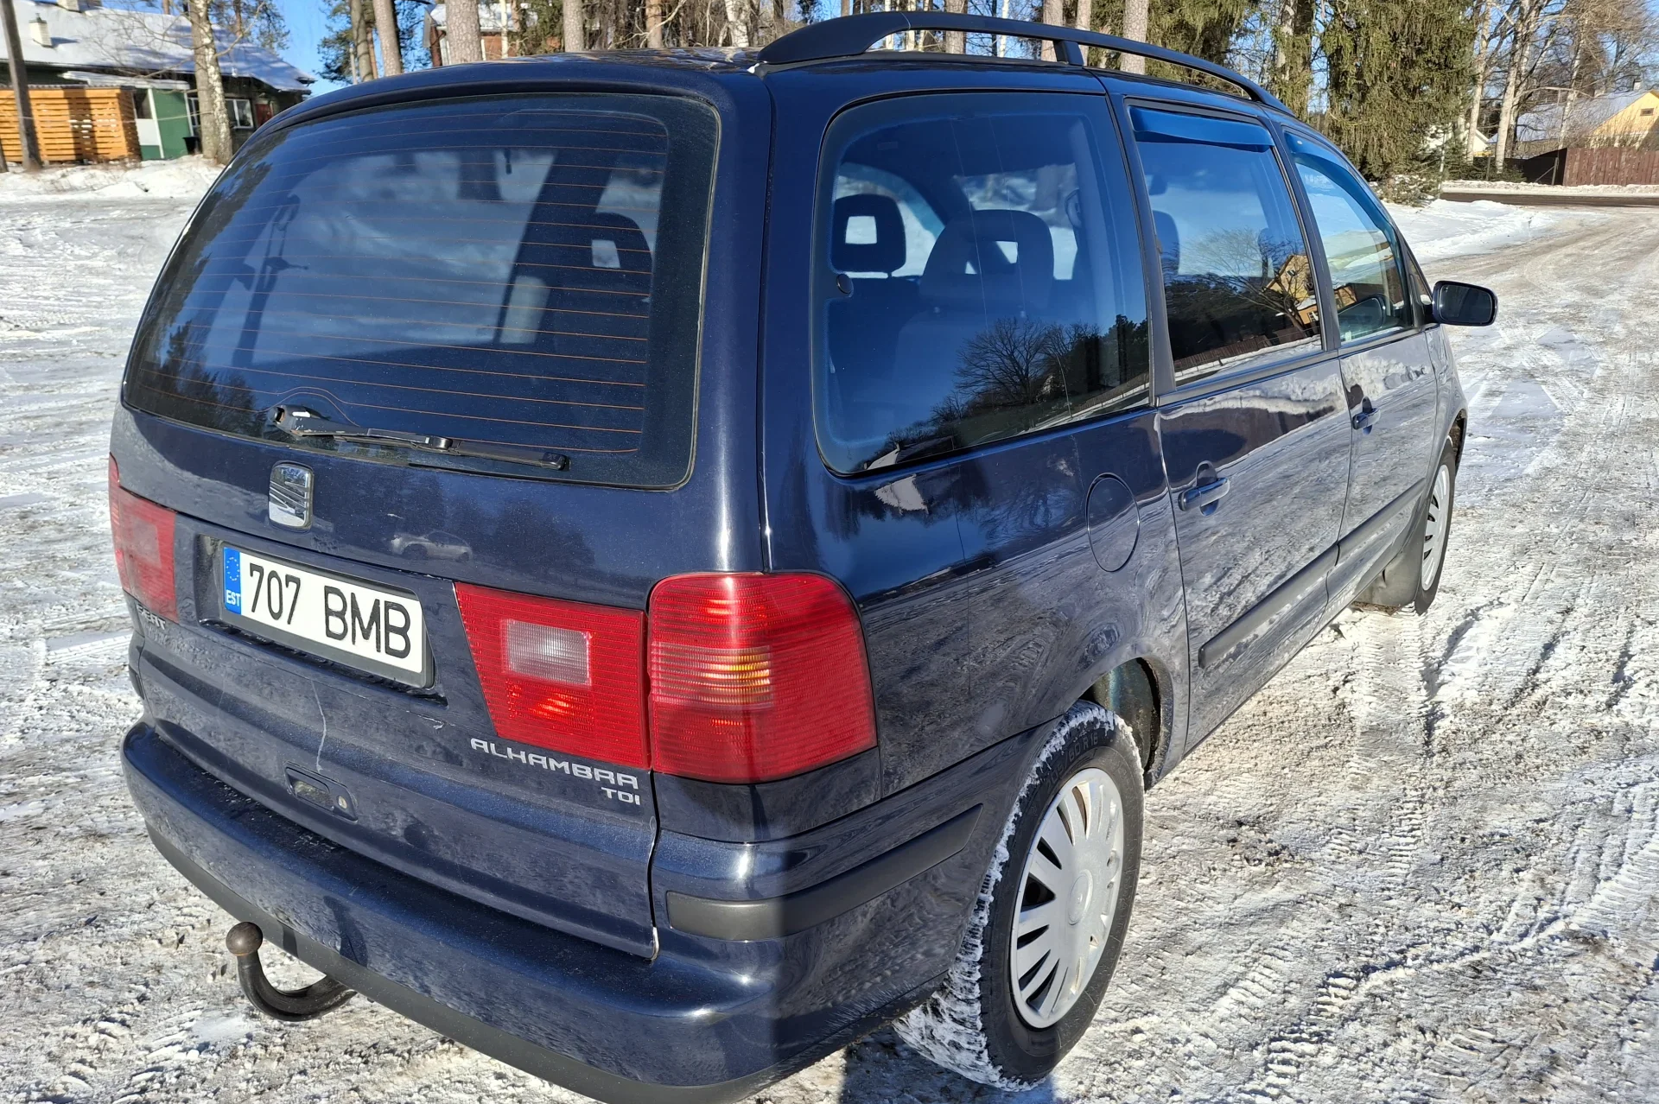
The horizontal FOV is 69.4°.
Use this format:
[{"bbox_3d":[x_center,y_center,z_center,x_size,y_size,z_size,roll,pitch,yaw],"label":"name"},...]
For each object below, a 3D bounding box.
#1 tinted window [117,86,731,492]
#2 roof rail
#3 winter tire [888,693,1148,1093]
[{"bbox_3d":[-0.677,-0.388,1.753,1.390,0.520,0.090,10,-8,36],"label":"tinted window"},{"bbox_3d":[0.547,-0.919,2.276,0.075,0.135,2.120,10,19,36],"label":"roof rail"},{"bbox_3d":[0.325,0.560,2.051,0.210,0.635,0.635,10,19,36],"label":"winter tire"}]

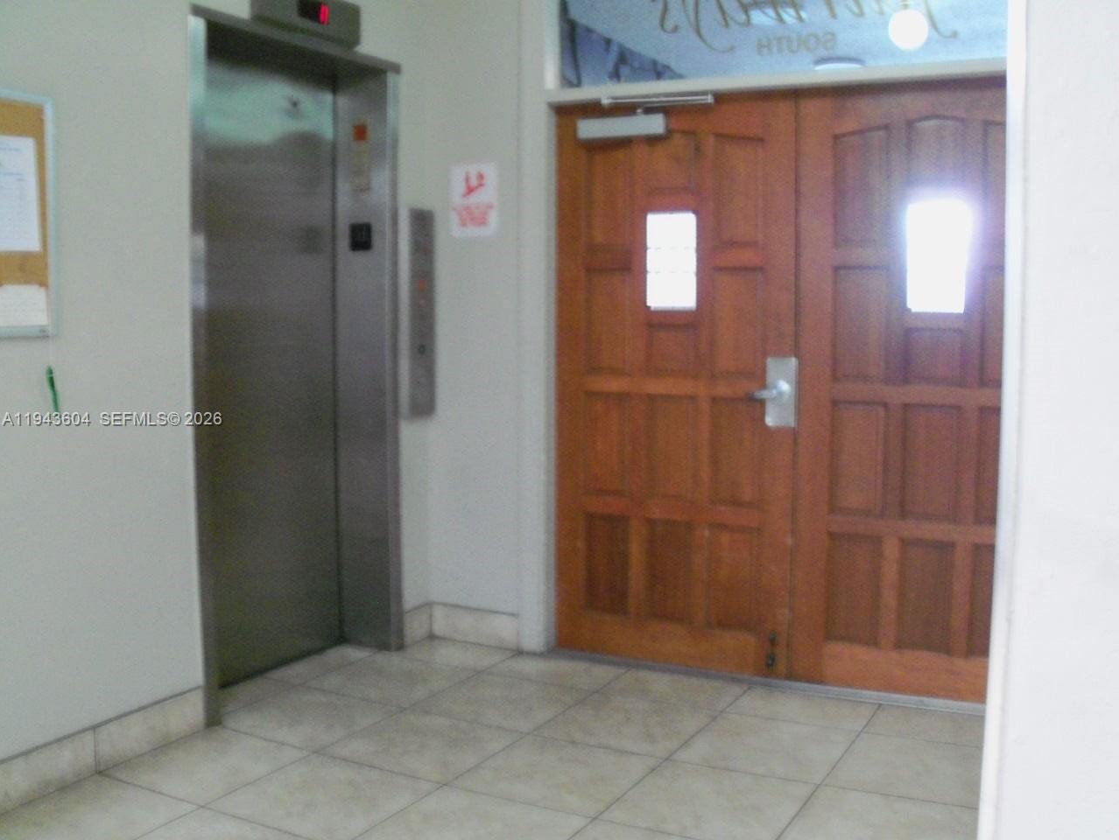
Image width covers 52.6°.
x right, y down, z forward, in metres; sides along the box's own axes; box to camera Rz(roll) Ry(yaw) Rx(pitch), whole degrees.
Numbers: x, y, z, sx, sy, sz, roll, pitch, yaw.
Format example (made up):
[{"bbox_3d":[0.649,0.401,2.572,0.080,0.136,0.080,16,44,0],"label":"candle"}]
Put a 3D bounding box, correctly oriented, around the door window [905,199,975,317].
[{"bbox_3d":[1.199,-0.517,3.596,0.190,0.345,0.030,3,5,28],"label":"door window"}]

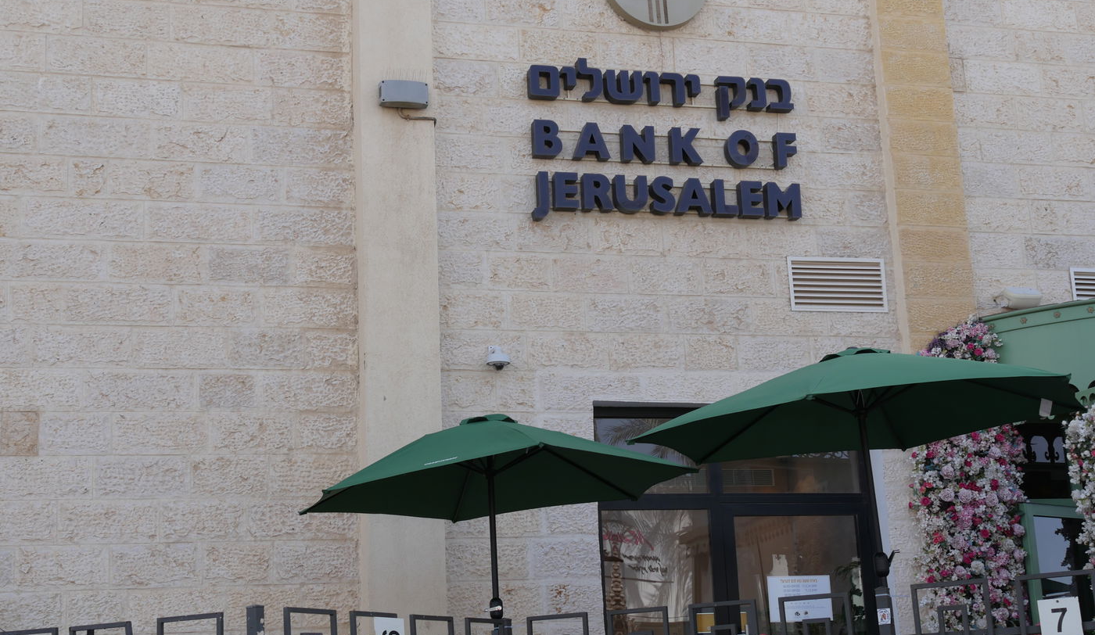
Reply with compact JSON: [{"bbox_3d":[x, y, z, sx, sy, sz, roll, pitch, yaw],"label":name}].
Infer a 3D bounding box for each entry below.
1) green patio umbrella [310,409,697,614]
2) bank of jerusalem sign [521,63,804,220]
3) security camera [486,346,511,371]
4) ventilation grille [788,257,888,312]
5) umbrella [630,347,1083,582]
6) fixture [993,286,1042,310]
[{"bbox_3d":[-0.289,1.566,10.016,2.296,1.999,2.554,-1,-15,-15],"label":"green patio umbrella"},{"bbox_3d":[0.946,-1.371,13.142,2.236,1.334,0.140,1,-13,-16],"label":"bank of jerusalem sign"},{"bbox_3d":[-0.369,0.300,12.325,0.188,0.211,0.210,1,-13,-16],"label":"security camera"},{"bbox_3d":[2.356,-0.261,13.352,0.855,0.445,0.060,1,-13,-16],"label":"ventilation grille"},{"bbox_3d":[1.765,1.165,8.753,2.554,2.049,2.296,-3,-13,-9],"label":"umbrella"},{"bbox_3d":[3.929,-0.152,13.672,0.308,0.224,0.250,1,-13,-16],"label":"fixture"}]

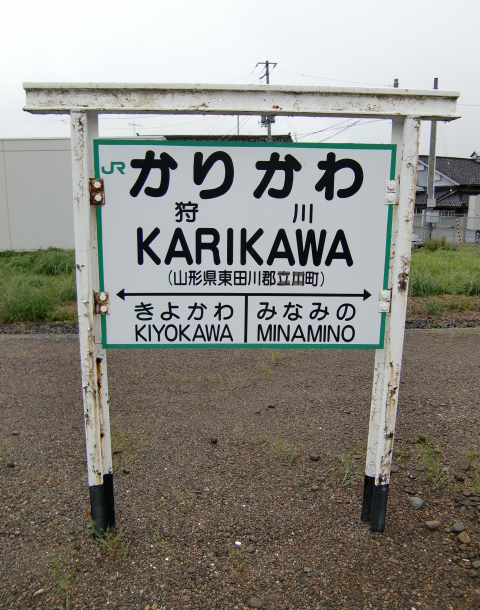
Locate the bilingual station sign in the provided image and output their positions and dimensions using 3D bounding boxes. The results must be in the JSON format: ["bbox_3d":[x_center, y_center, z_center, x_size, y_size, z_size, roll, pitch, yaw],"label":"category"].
[{"bbox_3d":[0.025,-0.227,2.118,1.200,0.850,0.040,0,12,-2],"label":"bilingual station sign"}]

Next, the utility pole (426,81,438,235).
[{"bbox_3d":[9.496,-6.986,25.587,0.350,7.970,0.350,1,12,0],"label":"utility pole"}]

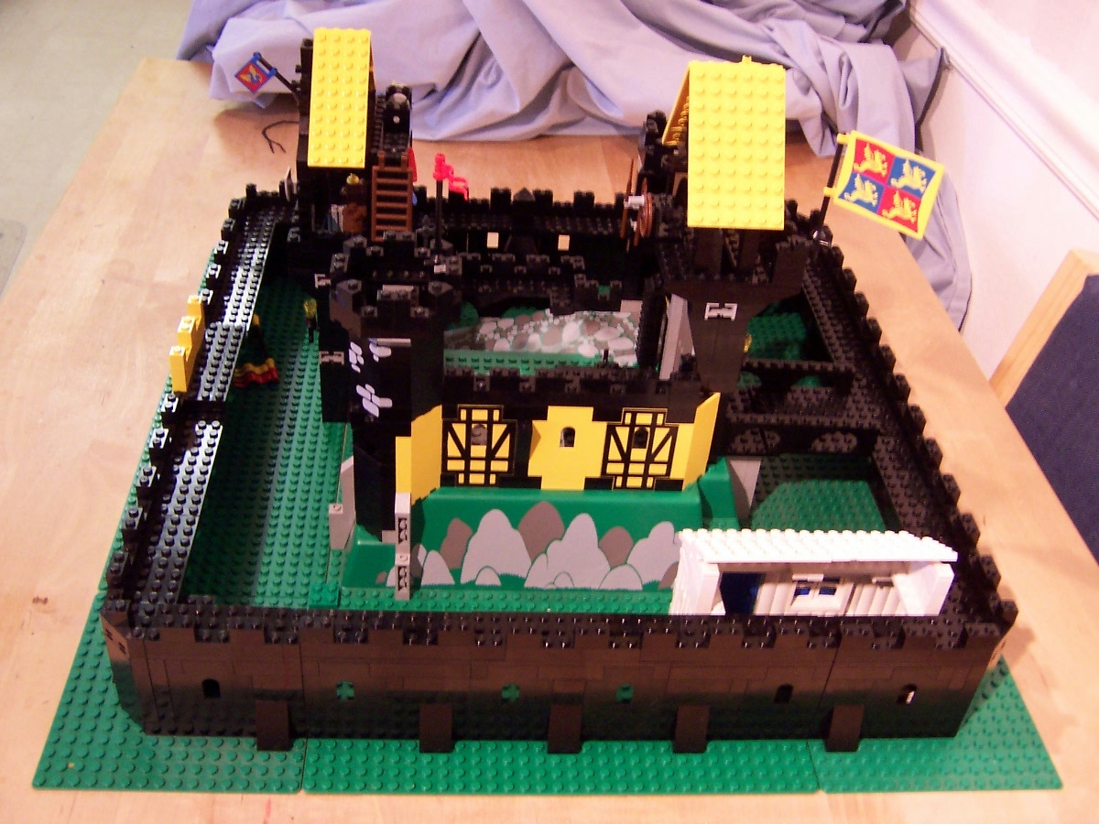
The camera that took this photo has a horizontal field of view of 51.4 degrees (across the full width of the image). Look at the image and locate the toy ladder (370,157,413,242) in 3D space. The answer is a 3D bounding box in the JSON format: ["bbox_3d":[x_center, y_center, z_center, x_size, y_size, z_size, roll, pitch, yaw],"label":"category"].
[{"bbox_3d":[-0.092,-0.125,0.665,0.024,0.053,0.004,2,19,-5],"label":"toy ladder"}]

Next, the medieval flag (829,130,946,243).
[{"bbox_3d":[0.225,-0.155,0.773,0.076,0.056,0.005,31,45,28],"label":"medieval flag"}]

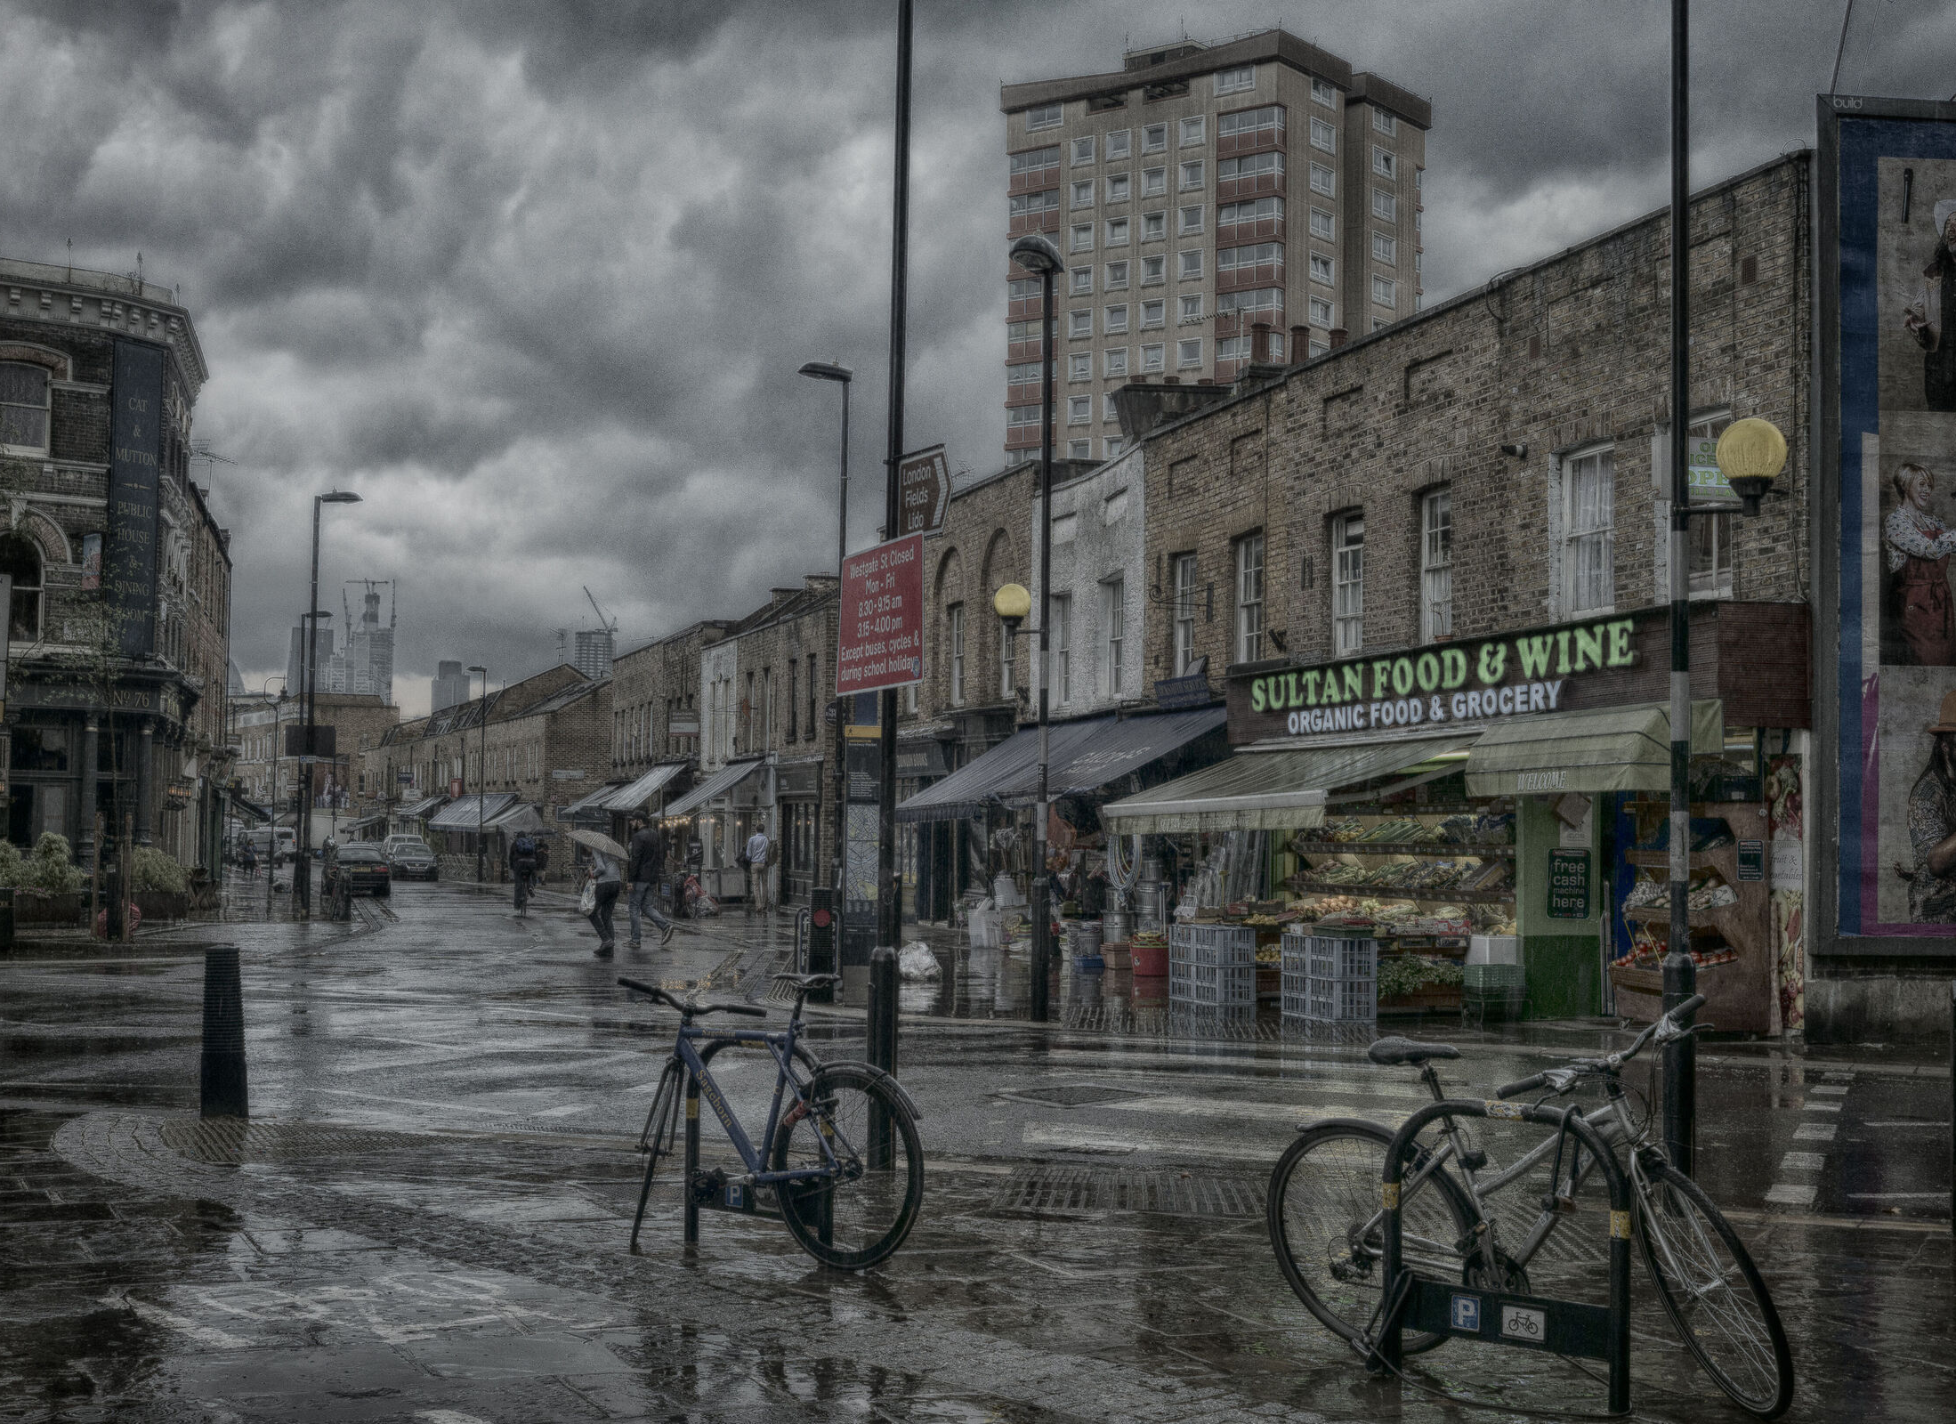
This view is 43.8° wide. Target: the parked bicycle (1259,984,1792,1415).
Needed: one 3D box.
[{"bbox_3d":[1.524,1.320,6.740,1.710,1.090,0.530,-2,-4,39],"label":"parked bicycle"}]

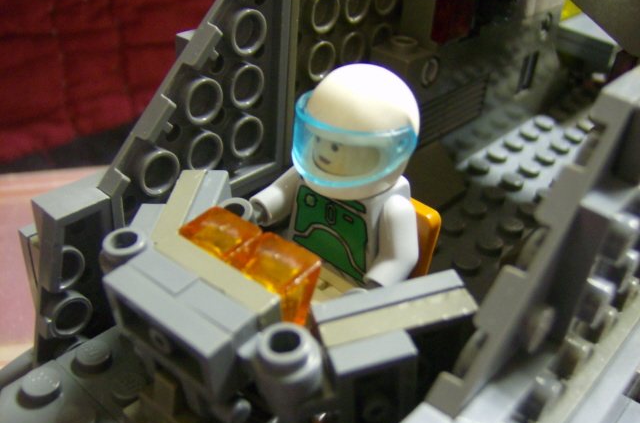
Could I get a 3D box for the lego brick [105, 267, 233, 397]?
[{"bbox_3d":[-0.015,0.012,0.067,0.016,0.008,0.003,26,47,32],"label":"lego brick"}]

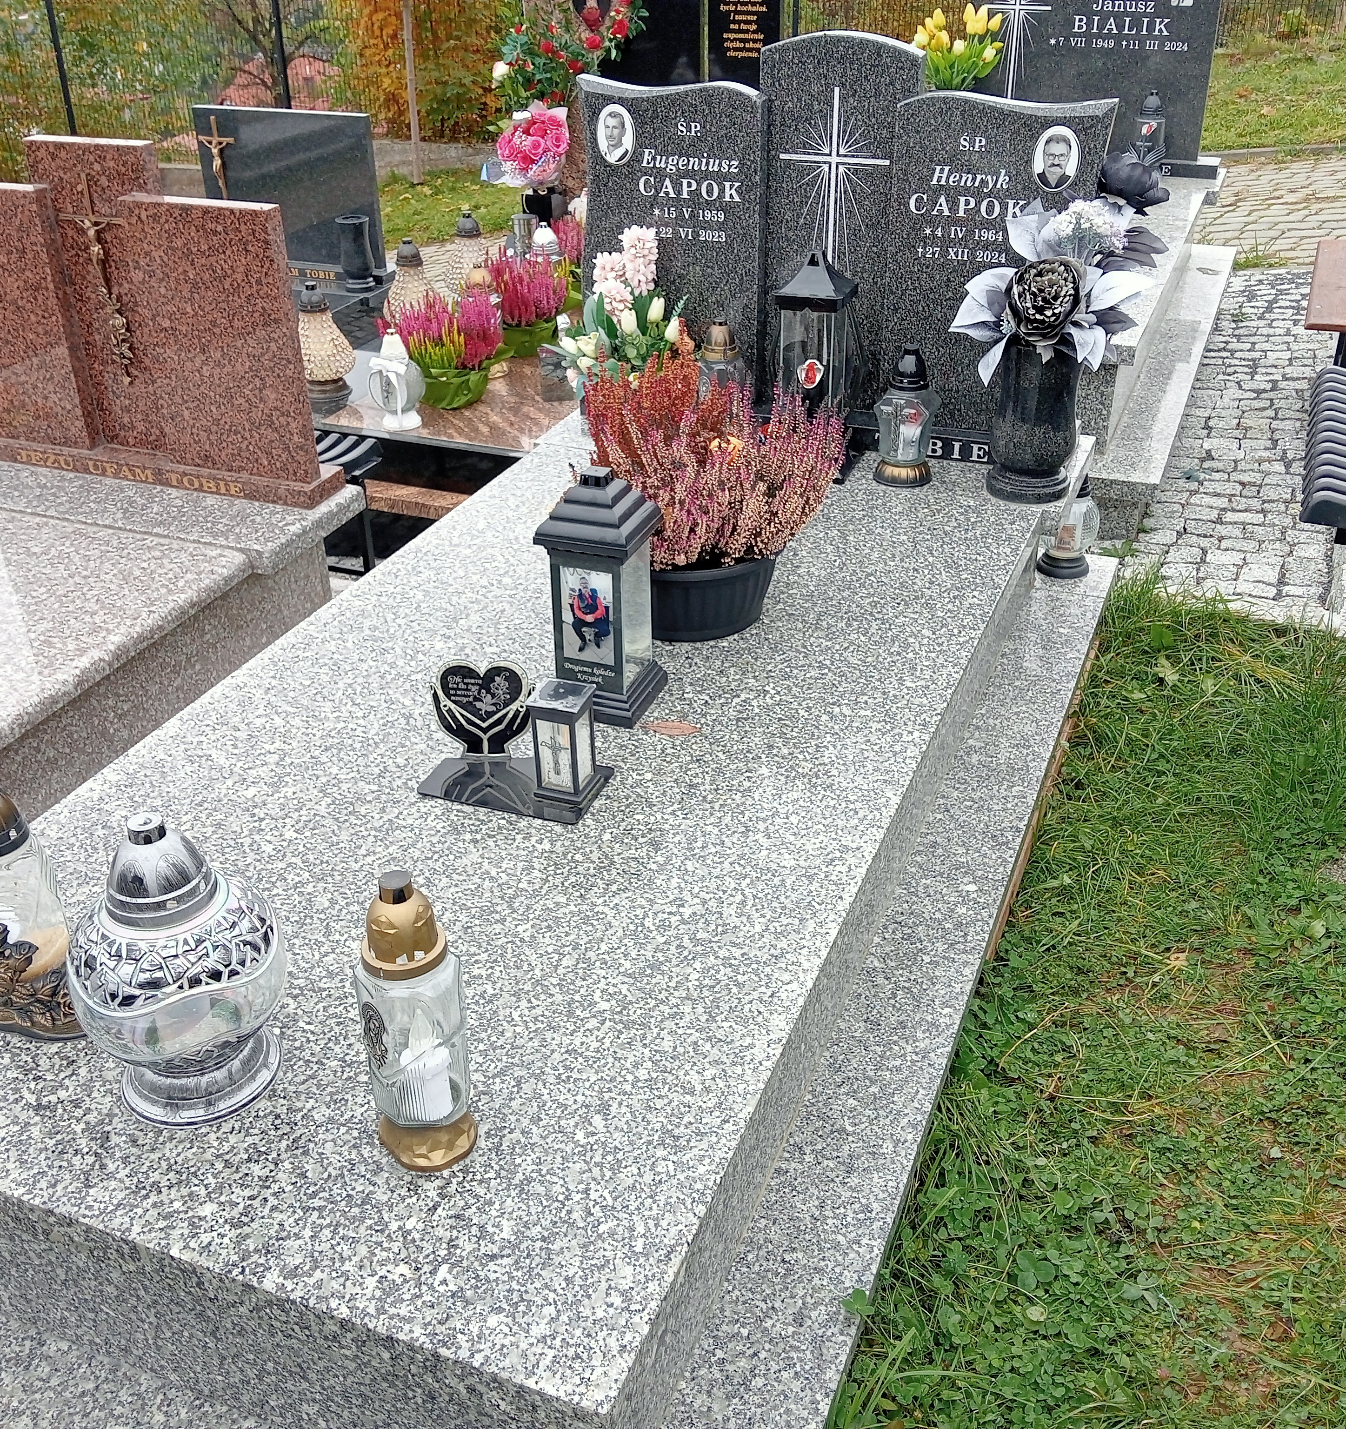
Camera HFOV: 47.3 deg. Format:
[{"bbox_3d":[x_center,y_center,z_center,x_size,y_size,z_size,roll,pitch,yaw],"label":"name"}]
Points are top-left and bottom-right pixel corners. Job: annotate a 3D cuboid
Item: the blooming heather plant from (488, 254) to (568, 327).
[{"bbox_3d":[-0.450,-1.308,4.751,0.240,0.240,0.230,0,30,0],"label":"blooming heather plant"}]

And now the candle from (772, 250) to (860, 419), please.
[{"bbox_3d":[0.286,-0.719,3.126,0.165,0.435,0.165,11,32,19],"label":"candle"}]

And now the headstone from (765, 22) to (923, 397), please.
[{"bbox_3d":[0.347,-1.032,3.251,0.330,0.750,0.075,11,31,18],"label":"headstone"}]

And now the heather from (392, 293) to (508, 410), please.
[{"bbox_3d":[-0.566,-0.929,3.925,0.295,0.250,0.270,0,30,0],"label":"heather"}]

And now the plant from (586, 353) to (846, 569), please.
[{"bbox_3d":[0.063,-0.337,2.427,0.410,0.365,0.380,0,30,0],"label":"plant"}]

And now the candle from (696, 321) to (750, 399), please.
[{"bbox_3d":[0.110,-0.678,3.200,0.115,0.287,0.115,11,31,18],"label":"candle"}]

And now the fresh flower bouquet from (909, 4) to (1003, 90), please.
[{"bbox_3d":[0.907,-2.126,4.936,0.290,0.310,0.270,11,32,18],"label":"fresh flower bouquet"}]

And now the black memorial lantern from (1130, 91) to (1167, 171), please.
[{"bbox_3d":[1.487,-1.789,4.755,0.092,0.262,0.092,10,30,19],"label":"black memorial lantern"}]

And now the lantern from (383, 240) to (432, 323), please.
[{"bbox_3d":[-0.796,-1.291,4.728,0.195,0.342,0.195,11,31,18],"label":"lantern"}]

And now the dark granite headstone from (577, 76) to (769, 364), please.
[{"bbox_3d":[0.008,-1.024,3.331,0.410,0.655,0.075,11,31,18],"label":"dark granite headstone"}]

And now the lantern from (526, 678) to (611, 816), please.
[{"bbox_3d":[-0.142,0.035,2.074,0.077,0.150,0.085,11,31,18],"label":"lantern"}]

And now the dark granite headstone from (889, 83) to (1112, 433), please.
[{"bbox_3d":[0.643,-0.899,3.089,0.415,0.660,0.070,10,30,19],"label":"dark granite headstone"}]

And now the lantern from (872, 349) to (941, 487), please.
[{"bbox_3d":[0.445,-0.570,2.926,0.120,0.258,0.105,11,32,18],"label":"lantern"}]

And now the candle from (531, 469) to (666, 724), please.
[{"bbox_3d":[-0.101,-0.180,2.181,0.151,0.343,0.156,11,32,18],"label":"candle"}]

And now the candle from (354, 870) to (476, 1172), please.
[{"bbox_3d":[-0.249,0.293,1.484,0.102,0.322,0.102,0,30,0],"label":"candle"}]

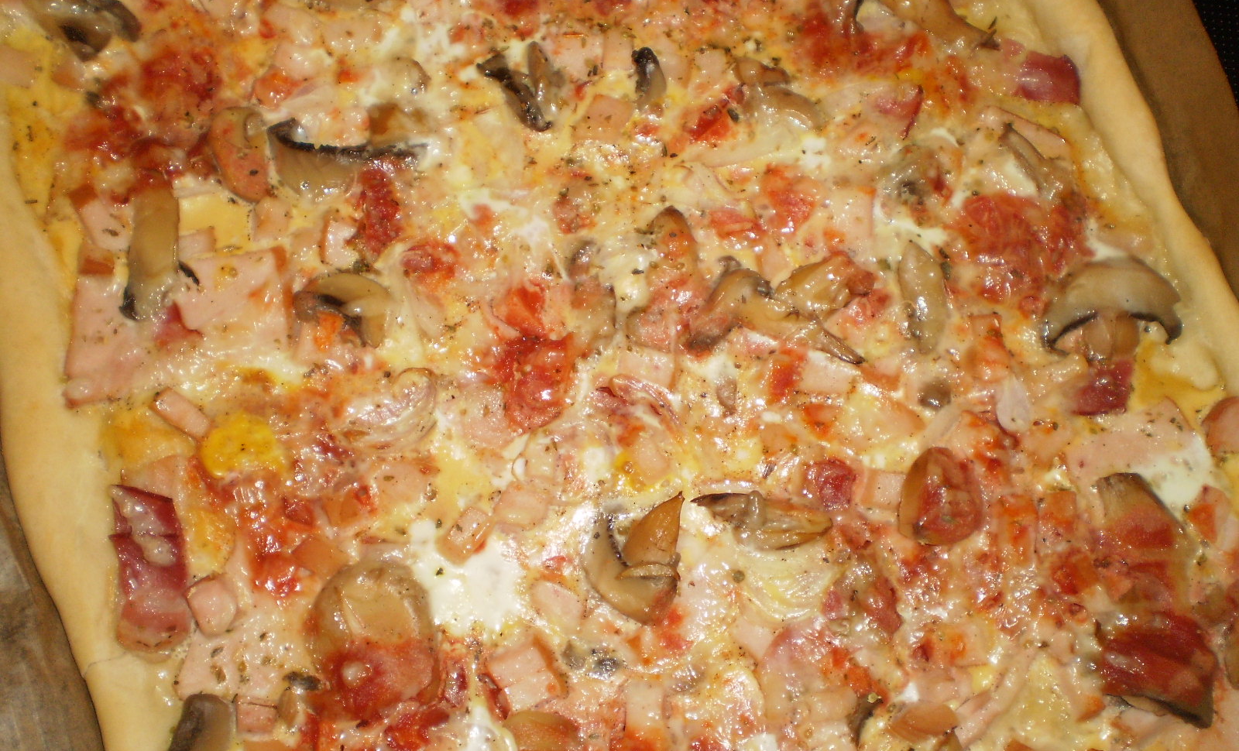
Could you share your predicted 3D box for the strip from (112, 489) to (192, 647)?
[{"bbox_3d":[-0.133,0.055,0.365,0.021,0.008,0.046,-10,76,-2],"label":"strip"}]

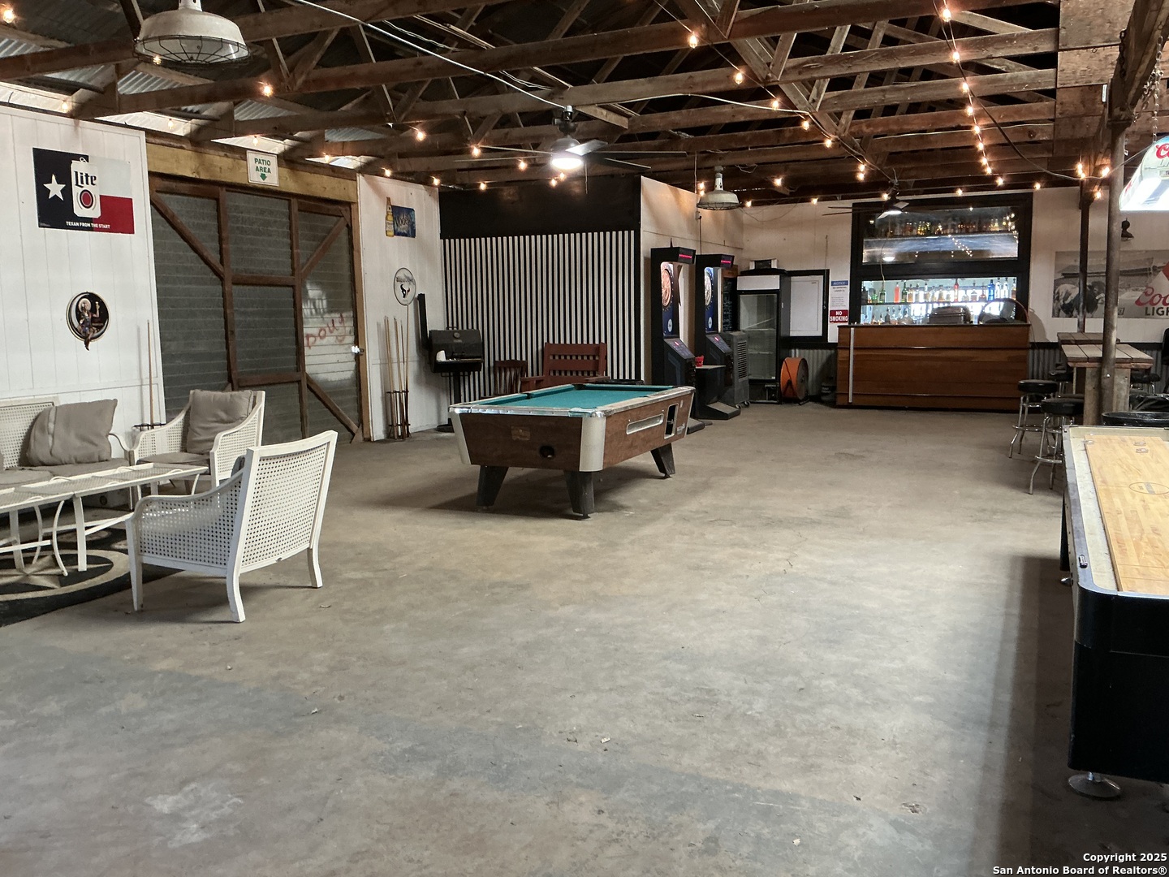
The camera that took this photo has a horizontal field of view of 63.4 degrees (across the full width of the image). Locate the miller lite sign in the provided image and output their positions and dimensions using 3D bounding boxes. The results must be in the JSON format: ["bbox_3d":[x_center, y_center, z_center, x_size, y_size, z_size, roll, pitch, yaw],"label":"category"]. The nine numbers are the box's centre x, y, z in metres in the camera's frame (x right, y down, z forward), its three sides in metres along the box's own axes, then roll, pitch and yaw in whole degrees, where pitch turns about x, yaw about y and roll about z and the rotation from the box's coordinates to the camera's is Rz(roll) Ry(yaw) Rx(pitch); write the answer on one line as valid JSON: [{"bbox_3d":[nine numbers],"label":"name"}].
[{"bbox_3d":[-4.246,-2.093,8.084,0.020,0.630,0.915,3,9,26],"label":"miller lite sign"}]

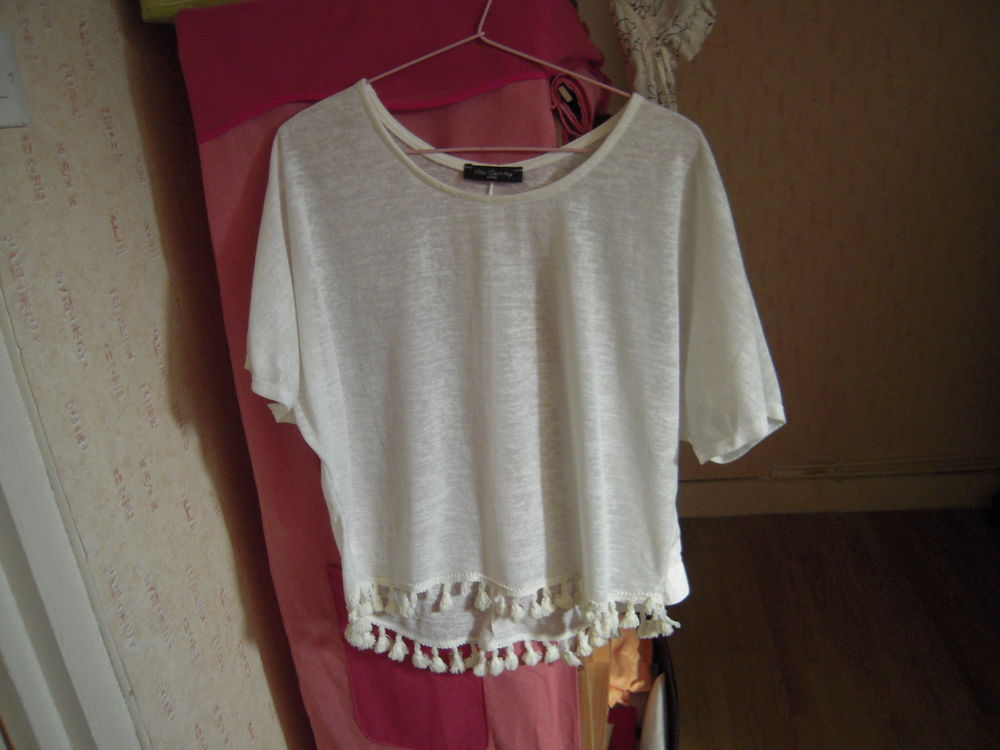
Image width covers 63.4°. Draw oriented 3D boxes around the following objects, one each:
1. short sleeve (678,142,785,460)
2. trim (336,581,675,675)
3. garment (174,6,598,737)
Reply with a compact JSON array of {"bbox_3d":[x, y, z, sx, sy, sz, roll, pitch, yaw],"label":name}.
[{"bbox_3d":[0.262,-0.070,0.903,0.140,0.385,0.100,-2,26,0],"label":"short sleeve"},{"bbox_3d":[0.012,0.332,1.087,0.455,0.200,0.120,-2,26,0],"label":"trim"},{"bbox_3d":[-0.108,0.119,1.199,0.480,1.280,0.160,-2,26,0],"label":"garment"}]

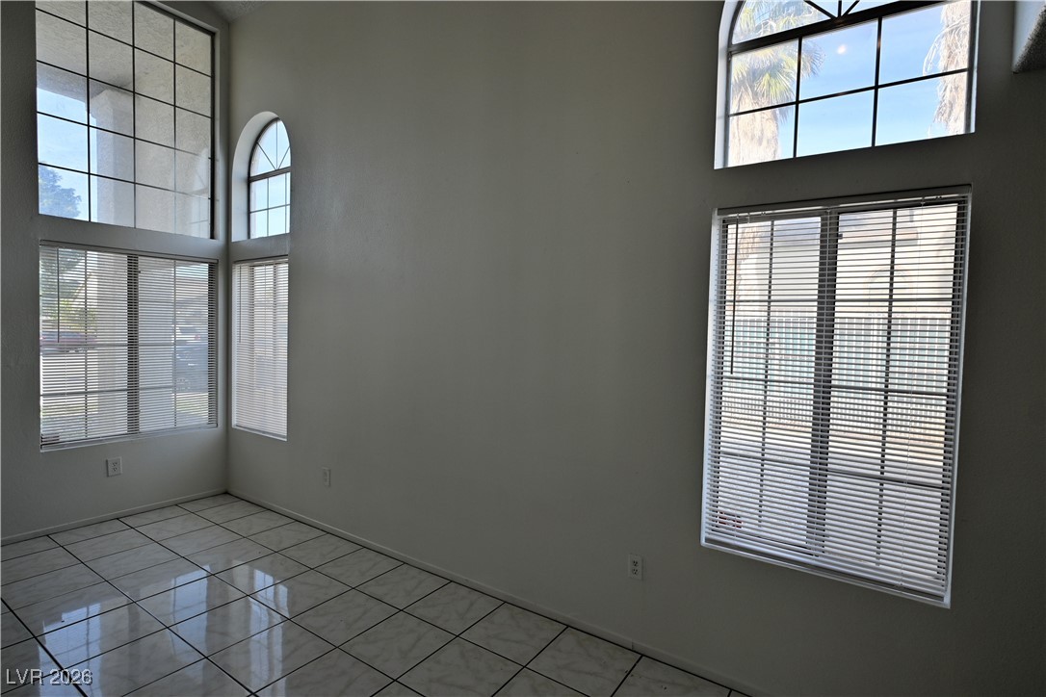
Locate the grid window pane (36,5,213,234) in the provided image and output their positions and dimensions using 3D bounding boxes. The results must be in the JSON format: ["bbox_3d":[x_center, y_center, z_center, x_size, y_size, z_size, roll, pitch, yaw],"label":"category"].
[{"bbox_3d":[-3.070,-1.857,4.141,0.080,1.816,1.199,3,3,34],"label":"grid window pane"}]

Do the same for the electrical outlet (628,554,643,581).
[{"bbox_3d":[0.546,1.067,2.540,0.071,0.115,0.010,3,3,34],"label":"electrical outlet"}]

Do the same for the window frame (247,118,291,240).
[{"bbox_3d":[-2.112,-1.443,4.478,0.893,1.023,0.080,3,3,34],"label":"window frame"}]

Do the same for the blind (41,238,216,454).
[{"bbox_3d":[-3.103,-0.027,4.199,0.090,1.488,1.193,3,3,34],"label":"blind"}]

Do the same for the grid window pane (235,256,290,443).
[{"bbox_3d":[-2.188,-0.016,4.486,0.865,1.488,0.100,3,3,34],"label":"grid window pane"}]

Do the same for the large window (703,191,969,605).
[{"bbox_3d":[1.224,0.158,2.148,0.875,1.506,0.100,3,3,34],"label":"large window"}]

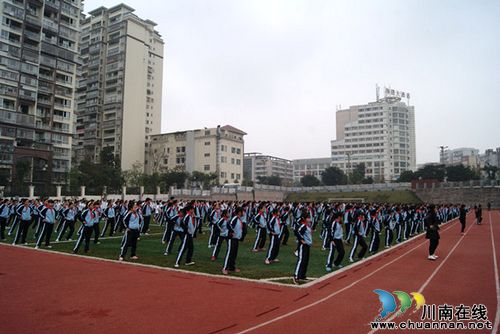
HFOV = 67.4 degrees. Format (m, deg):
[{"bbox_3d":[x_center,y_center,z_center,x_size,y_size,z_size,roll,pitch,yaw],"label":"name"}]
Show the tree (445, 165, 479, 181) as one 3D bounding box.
[{"bbox_3d":[56.190,2.380,100.260,9.060,6.120,8.160,-3,-6,29],"label":"tree"}]

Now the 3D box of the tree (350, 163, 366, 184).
[{"bbox_3d":[34.539,2.900,119.259,5.300,8.710,5.300,-1,-5,16],"label":"tree"}]

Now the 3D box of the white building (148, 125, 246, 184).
[{"bbox_3d":[-16.970,-1.200,118.860,27.000,18.330,14.500,-3,-6,31],"label":"white building"}]

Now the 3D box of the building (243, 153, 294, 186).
[{"bbox_3d":[9.530,6.010,268.680,16.000,23.500,56.000,-3,-6,31],"label":"building"}]

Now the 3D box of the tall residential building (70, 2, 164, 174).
[{"bbox_3d":[-52.689,-23.389,149.333,27.000,71.000,23.000,-1,-6,22],"label":"tall residential building"}]

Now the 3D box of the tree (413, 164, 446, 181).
[{"bbox_3d":[54.594,2.863,113.264,9.640,7.270,9.640,-2,-6,26],"label":"tree"}]

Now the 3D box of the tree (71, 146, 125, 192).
[{"bbox_3d":[-29.361,1.067,71.151,10.000,10.000,10.000,3,-6,-22],"label":"tree"}]

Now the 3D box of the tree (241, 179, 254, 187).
[{"bbox_3d":[-0.805,5.326,116.990,4.600,3.480,4.600,1,-5,0],"label":"tree"}]

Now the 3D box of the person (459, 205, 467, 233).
[{"bbox_3d":[11.683,2.855,20.649,0.340,1.580,0.500,-2,-6,32],"label":"person"}]

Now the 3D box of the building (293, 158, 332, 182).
[{"bbox_3d":[40.360,5.040,229.920,25.000,18.770,16.000,-3,-6,31],"label":"building"}]

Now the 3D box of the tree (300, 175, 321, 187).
[{"bbox_3d":[19.000,4.870,118.080,6.290,5.030,5.980,0,-5,9],"label":"tree"}]

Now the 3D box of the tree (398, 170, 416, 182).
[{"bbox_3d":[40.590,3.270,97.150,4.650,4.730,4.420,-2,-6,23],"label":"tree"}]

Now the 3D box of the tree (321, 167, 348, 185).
[{"bbox_3d":[26.770,3.627,120.189,8.320,7.610,8.320,0,-5,13],"label":"tree"}]

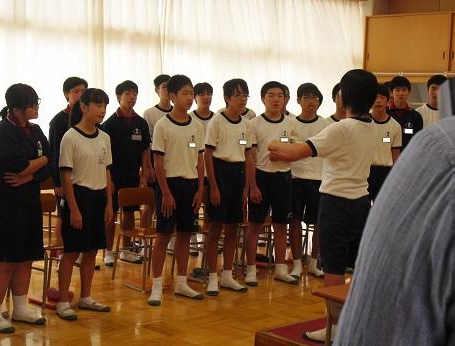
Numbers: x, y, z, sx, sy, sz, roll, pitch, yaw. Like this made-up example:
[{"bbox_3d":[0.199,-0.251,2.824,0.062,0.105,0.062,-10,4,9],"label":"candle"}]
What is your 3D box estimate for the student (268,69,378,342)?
[{"bbox_3d":[0.563,0.164,4.956,0.480,1.570,0.560,-3,7,-35],"label":"student"}]

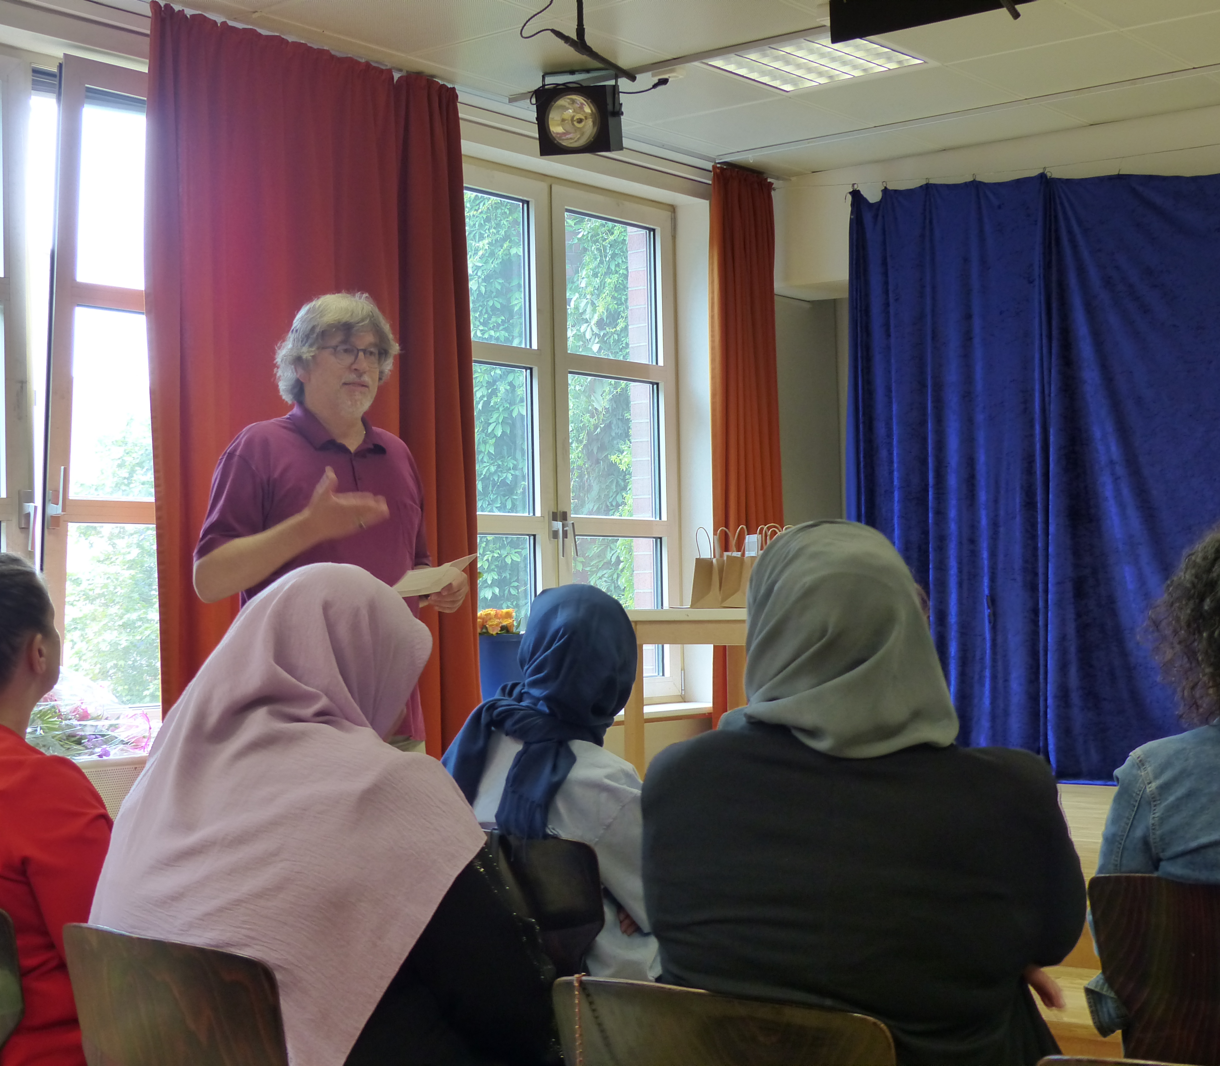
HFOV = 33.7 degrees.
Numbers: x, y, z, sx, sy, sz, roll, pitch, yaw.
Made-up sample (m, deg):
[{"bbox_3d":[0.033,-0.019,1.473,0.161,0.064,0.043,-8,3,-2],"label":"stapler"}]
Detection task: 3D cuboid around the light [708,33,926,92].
[{"bbox_3d":[0.690,-1.597,6.789,0.610,0.070,0.600,-3,-3,39],"label":"light"}]

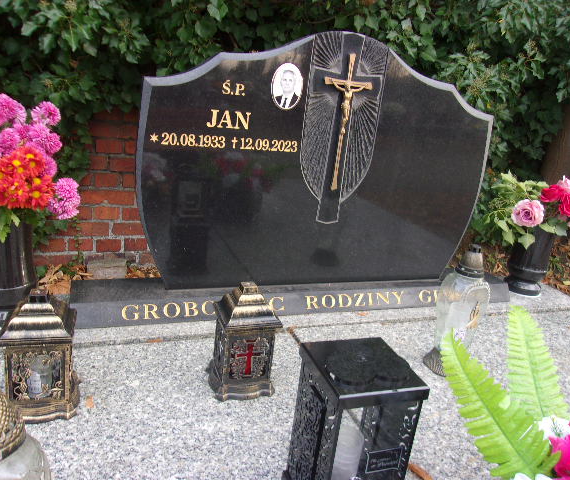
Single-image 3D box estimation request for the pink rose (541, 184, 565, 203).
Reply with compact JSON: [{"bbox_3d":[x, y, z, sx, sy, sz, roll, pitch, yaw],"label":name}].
[{"bbox_3d":[0.978,-0.170,1.824,0.092,0.064,0.064,15,19,26],"label":"pink rose"}]

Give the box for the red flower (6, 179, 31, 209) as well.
[{"bbox_3d":[-0.655,-0.114,1.222,0.064,0.071,0.043,-3,19,-28],"label":"red flower"}]

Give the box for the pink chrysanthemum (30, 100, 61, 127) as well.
[{"bbox_3d":[-0.561,-0.297,1.167,0.075,0.061,0.056,-6,21,-35],"label":"pink chrysanthemum"}]

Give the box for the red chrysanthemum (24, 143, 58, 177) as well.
[{"bbox_3d":[-0.609,-0.200,1.242,0.082,0.082,0.051,-2,19,-26],"label":"red chrysanthemum"}]

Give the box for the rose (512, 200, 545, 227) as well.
[{"bbox_3d":[0.873,-0.101,1.793,0.116,0.101,0.084,14,19,25],"label":"rose"}]

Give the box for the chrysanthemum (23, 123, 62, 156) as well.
[{"bbox_3d":[-0.563,-0.233,1.152,0.092,0.079,0.074,-6,21,-35],"label":"chrysanthemum"}]

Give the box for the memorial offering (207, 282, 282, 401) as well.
[{"bbox_3d":[-0.089,0.218,1.127,0.126,0.252,0.126,0,18,-19],"label":"memorial offering"}]

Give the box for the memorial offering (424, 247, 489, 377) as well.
[{"bbox_3d":[0.441,0.169,1.247,0.130,0.327,0.120,2,18,-14],"label":"memorial offering"}]

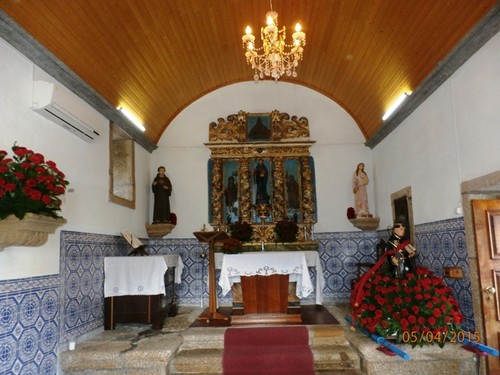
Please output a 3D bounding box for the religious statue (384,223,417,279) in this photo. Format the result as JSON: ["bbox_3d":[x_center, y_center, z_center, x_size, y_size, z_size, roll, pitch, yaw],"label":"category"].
[{"bbox_3d":[1.736,0.751,4.159,0.320,0.670,0.250,-2,-10,-2],"label":"religious statue"}]

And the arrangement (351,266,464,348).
[{"bbox_3d":[1.579,1.181,3.736,1.061,0.655,0.957,-2,-9,3],"label":"arrangement"}]

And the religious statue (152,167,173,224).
[{"bbox_3d":[-1.561,0.136,6.441,0.354,1.046,0.260,-1,-9,-5],"label":"religious statue"}]

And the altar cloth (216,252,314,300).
[{"bbox_3d":[0.232,1.328,5.518,1.380,0.650,0.680,-3,-10,3],"label":"altar cloth"}]

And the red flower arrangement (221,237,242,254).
[{"bbox_3d":[-0.278,0.910,5.586,0.330,0.270,0.300,-3,-10,3],"label":"red flower arrangement"}]

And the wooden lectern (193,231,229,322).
[{"bbox_3d":[-0.543,1.253,5.181,0.490,1.230,0.420,-4,-10,9],"label":"wooden lectern"}]

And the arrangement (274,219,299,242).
[{"bbox_3d":[0.657,0.775,6.466,0.430,0.410,0.380,-3,-10,3],"label":"arrangement"}]

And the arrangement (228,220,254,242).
[{"bbox_3d":[-0.153,0.793,6.507,0.440,0.390,0.380,-3,-10,3],"label":"arrangement"}]

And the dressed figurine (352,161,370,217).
[{"bbox_3d":[1.990,0.043,6.403,0.291,0.976,0.239,-1,-9,-5],"label":"dressed figurine"}]

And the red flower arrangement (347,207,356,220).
[{"bbox_3d":[1.777,0.458,6.293,0.177,0.229,0.177,-2,-9,3],"label":"red flower arrangement"}]

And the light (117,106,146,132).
[{"bbox_3d":[-1.818,-1.034,5.608,0.073,0.073,1.196,-2,-9,3],"label":"light"}]

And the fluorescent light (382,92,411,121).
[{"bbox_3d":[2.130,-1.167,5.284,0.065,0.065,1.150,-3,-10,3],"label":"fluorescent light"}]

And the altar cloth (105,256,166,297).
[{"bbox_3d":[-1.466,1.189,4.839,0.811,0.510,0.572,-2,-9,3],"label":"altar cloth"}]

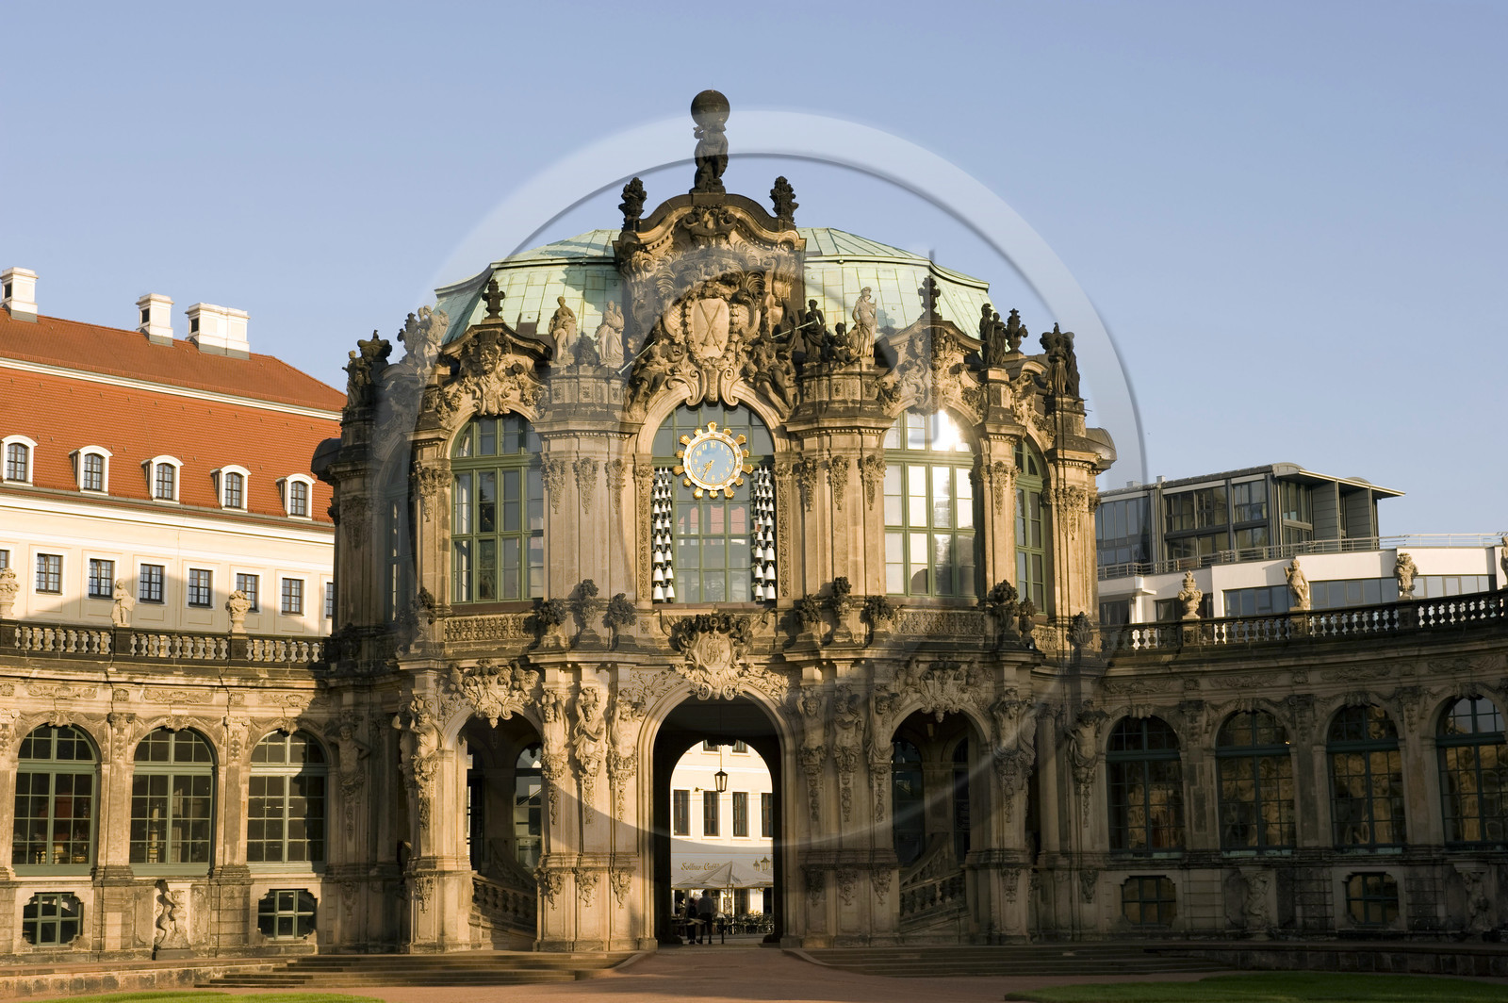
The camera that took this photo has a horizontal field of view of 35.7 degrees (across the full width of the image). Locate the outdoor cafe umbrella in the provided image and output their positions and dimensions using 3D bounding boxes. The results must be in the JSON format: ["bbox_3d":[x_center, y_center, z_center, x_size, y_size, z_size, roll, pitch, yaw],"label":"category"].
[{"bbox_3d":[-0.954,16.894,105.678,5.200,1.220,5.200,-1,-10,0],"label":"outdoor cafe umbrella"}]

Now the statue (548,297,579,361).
[{"bbox_3d":[-5.681,-5.135,69.554,0.786,1.730,0.750,-2,-9,5],"label":"statue"}]

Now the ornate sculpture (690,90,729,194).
[{"bbox_3d":[-1.329,-10.843,70.664,1.148,2.910,1.100,-1,-9,0],"label":"ornate sculpture"}]

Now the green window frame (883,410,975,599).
[{"bbox_3d":[5.231,0.072,69.449,2.713,5.587,0.350,2,-11,-16],"label":"green window frame"}]

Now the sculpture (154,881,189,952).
[{"bbox_3d":[-17.475,12.437,70.297,0.900,2.080,0.700,5,-11,-33],"label":"sculpture"}]

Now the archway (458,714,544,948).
[{"bbox_3d":[-7.267,9.455,67.328,2.143,6.571,1.200,-4,-9,16],"label":"archway"}]

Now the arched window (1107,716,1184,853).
[{"bbox_3d":[12.090,8.725,72.330,2.300,4.150,0.300,-6,-10,27],"label":"arched window"}]

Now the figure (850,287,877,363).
[{"bbox_3d":[3.239,-5.225,69.338,0.684,2.105,0.750,0,-9,-3],"label":"figure"}]

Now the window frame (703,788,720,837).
[{"bbox_3d":[-2.225,16.322,122.985,0.250,2.420,1.120,-9,-13,42],"label":"window frame"}]

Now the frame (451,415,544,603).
[{"bbox_3d":[-7.552,0.219,69.458,2.882,5.607,0.350,-3,-10,14],"label":"frame"}]

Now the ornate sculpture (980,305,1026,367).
[{"bbox_3d":[7.634,-5.040,71.627,1.200,1.780,1.000,2,-10,-15],"label":"ornate sculpture"}]

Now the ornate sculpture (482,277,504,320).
[{"bbox_3d":[-7.869,-6.100,70.685,0.700,1.220,0.700,-1,-10,0],"label":"ornate sculpture"}]

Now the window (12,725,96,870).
[{"bbox_3d":[-21.340,9.069,71.527,2.450,4.370,0.320,8,-13,-42],"label":"window"}]

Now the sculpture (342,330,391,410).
[{"bbox_3d":[-12.231,-4.094,74.200,1.250,2.350,1.000,-9,-13,37],"label":"sculpture"}]

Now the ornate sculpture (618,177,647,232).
[{"bbox_3d":[-3.654,-8.895,70.254,0.794,1.434,0.794,-1,-9,0],"label":"ornate sculpture"}]

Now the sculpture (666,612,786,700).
[{"bbox_3d":[-0.824,4.438,67.076,3.384,2.397,0.900,-1,-9,0],"label":"sculpture"}]

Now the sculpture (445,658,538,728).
[{"bbox_3d":[-7.575,5.545,67.900,2.635,1.842,0.600,-4,-10,15],"label":"sculpture"}]

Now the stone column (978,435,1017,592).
[{"bbox_3d":[7.231,0.423,69.359,0.777,4.511,0.700,4,-10,-28],"label":"stone column"}]

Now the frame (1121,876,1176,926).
[{"bbox_3d":[11.553,11.691,68.609,1.628,1.394,0.200,-6,-10,29],"label":"frame"}]

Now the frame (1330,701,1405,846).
[{"bbox_3d":[18.580,8.365,71.138,2.250,4.200,0.320,-9,-12,41],"label":"frame"}]

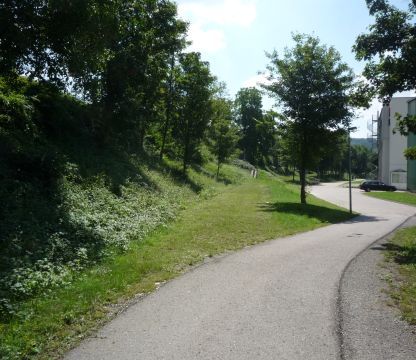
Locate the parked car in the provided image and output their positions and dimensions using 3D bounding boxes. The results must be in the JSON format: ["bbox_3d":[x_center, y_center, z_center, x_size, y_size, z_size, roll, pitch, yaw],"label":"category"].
[{"bbox_3d":[21.903,0.835,57.000,4.500,1.460,1.760,0,0,5],"label":"parked car"}]

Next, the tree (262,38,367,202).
[{"bbox_3d":[6.511,-3.724,27.000,6.100,10.200,5.900,0,0,0],"label":"tree"}]

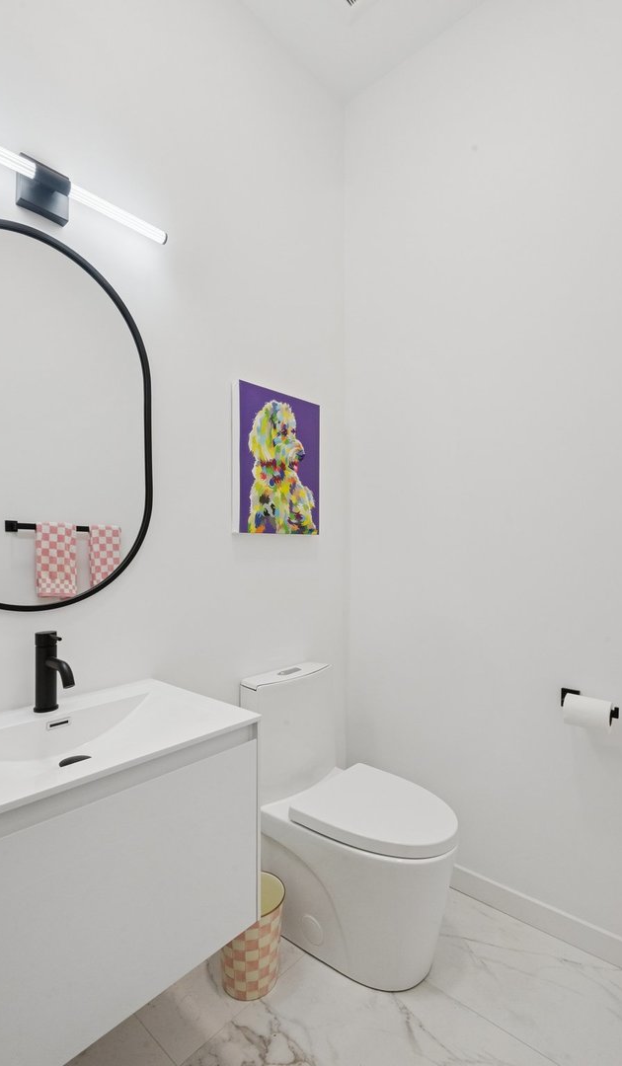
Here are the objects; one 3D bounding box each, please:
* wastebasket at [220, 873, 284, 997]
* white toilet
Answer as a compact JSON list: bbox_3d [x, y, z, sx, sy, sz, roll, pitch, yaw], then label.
[{"bbox_3d":[-0.166,1.108,1.307,0.187,0.217,0.187,0,-3,0],"label":"wastebasket"},{"bbox_3d":[0.135,0.842,1.431,0.637,0.756,0.384,-3,-4,42],"label":"white toilet"}]

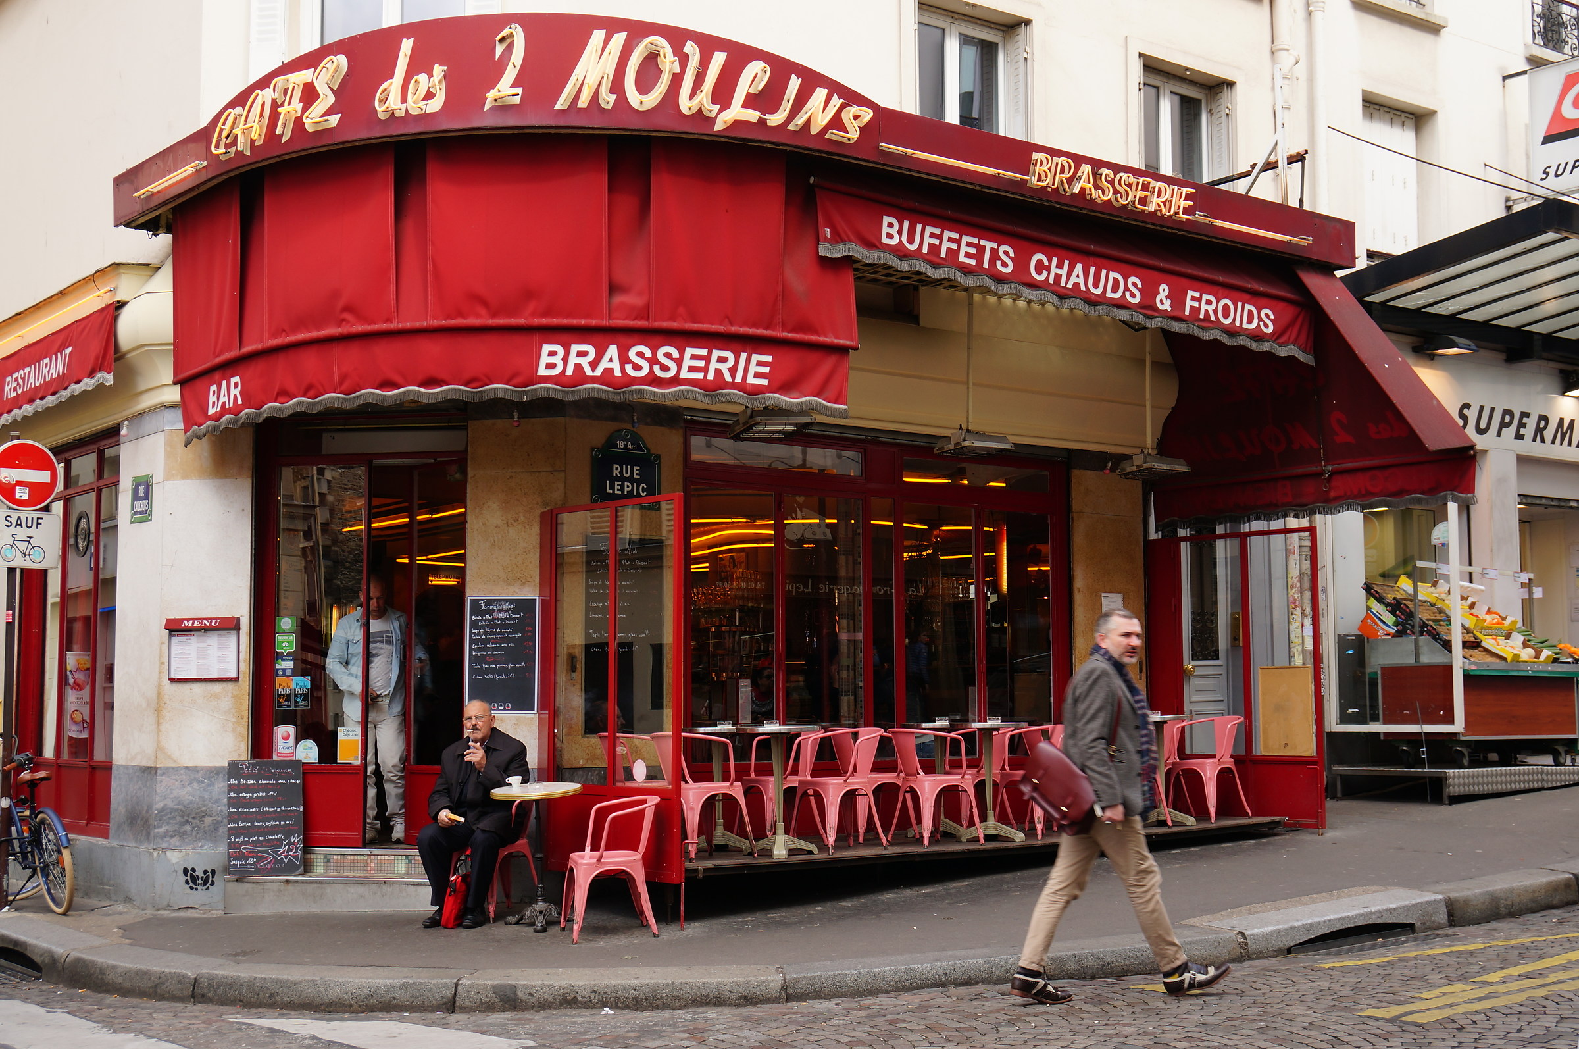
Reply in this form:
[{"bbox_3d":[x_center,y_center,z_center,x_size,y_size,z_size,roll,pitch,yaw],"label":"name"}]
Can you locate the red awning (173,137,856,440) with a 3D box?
[{"bbox_3d":[-1.740,-1.220,10.377,4.033,1.380,1.249,-2,-5,14],"label":"red awning"}]

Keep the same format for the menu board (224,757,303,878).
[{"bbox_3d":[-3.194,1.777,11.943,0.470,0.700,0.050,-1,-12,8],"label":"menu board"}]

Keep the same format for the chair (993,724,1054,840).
[{"bbox_3d":[1.641,1.693,12.999,0.490,0.720,0.480,4,-7,-38],"label":"chair"}]

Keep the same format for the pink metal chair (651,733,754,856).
[{"bbox_3d":[-0.512,1.554,11.386,0.490,0.720,0.480,4,-7,-38],"label":"pink metal chair"}]

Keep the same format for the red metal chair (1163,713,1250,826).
[{"bbox_3d":[3.071,1.788,14.417,0.510,0.725,0.530,3,-6,-37],"label":"red metal chair"}]

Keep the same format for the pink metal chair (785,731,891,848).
[{"bbox_3d":[0.268,1.596,11.881,0.490,0.720,0.480,4,-7,-38],"label":"pink metal chair"}]

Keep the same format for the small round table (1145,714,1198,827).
[{"bbox_3d":[2.641,1.761,13.999,0.510,0.740,0.510,0,-5,0],"label":"small round table"}]

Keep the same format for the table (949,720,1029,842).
[{"bbox_3d":[1.299,1.654,12.666,0.500,0.740,0.500,0,-5,0],"label":"table"}]

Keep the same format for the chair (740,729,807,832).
[{"bbox_3d":[-0.077,1.633,12.279,0.490,0.720,0.480,4,-7,-38],"label":"chair"}]

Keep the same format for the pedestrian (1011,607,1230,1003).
[{"bbox_3d":[1.522,1.283,9.073,0.980,1.790,0.560,0,-5,0],"label":"pedestrian"}]

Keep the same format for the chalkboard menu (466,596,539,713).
[{"bbox_3d":[-1.731,0.793,11.935,0.443,0.712,0.030,-1,-5,6],"label":"chalkboard menu"}]

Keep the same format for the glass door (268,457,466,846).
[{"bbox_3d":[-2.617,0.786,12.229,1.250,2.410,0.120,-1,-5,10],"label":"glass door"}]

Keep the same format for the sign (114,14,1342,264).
[{"bbox_3d":[0.060,-2.377,12.451,8.730,0.700,2.740,1,-5,-9],"label":"sign"}]

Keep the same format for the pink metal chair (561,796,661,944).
[{"bbox_3d":[-0.973,1.893,10.886,0.510,0.725,0.530,1,-5,-15],"label":"pink metal chair"}]

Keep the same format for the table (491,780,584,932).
[{"bbox_3d":[-1.380,1.848,10.913,0.510,0.740,0.510,-1,-5,6],"label":"table"}]

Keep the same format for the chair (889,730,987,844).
[{"bbox_3d":[0.903,1.689,12.683,0.510,0.725,0.530,3,-6,-37],"label":"chair"}]

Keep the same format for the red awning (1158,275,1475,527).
[{"bbox_3d":[3.767,-0.939,14.403,0.500,1.770,2.750,4,-6,-38],"label":"red awning"}]

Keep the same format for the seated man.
[{"bbox_3d":[-1.822,1.660,11.400,0.560,1.280,0.750,-3,-6,27],"label":"seated man"}]

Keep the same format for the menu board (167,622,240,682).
[{"bbox_3d":[-3.606,0.770,12.118,0.474,0.394,0.090,-1,-5,6],"label":"menu board"}]

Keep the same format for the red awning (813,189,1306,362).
[{"bbox_3d":[1.702,-1.374,11.318,4.104,0.465,0.250,4,-7,-38],"label":"red awning"}]

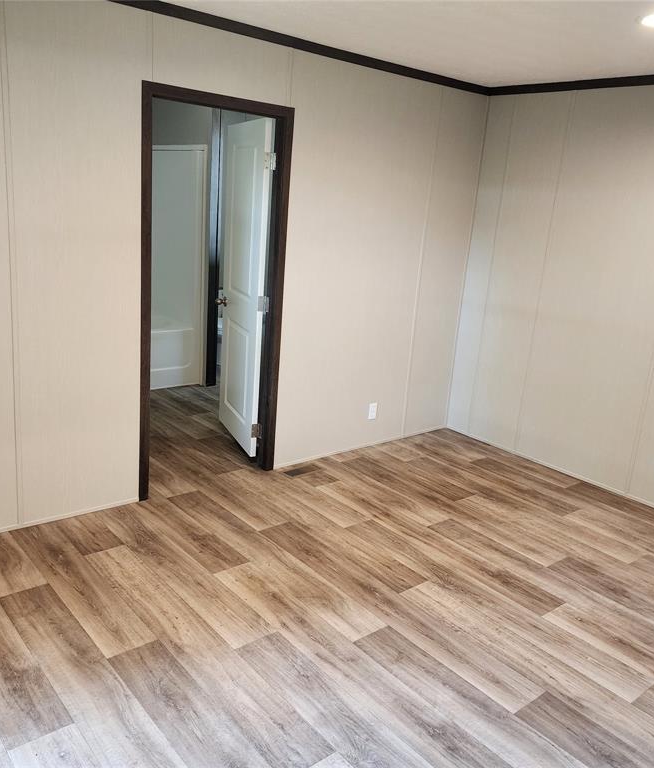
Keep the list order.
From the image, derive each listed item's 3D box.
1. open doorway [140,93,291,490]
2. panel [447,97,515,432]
[{"bbox_3d":[-0.621,-0.442,3.709,0.881,2.098,0.130,-8,19,-39],"label":"open doorway"},{"bbox_3d":[1.095,-0.785,4.874,0.025,2.380,0.204,-8,19,-39],"label":"panel"}]

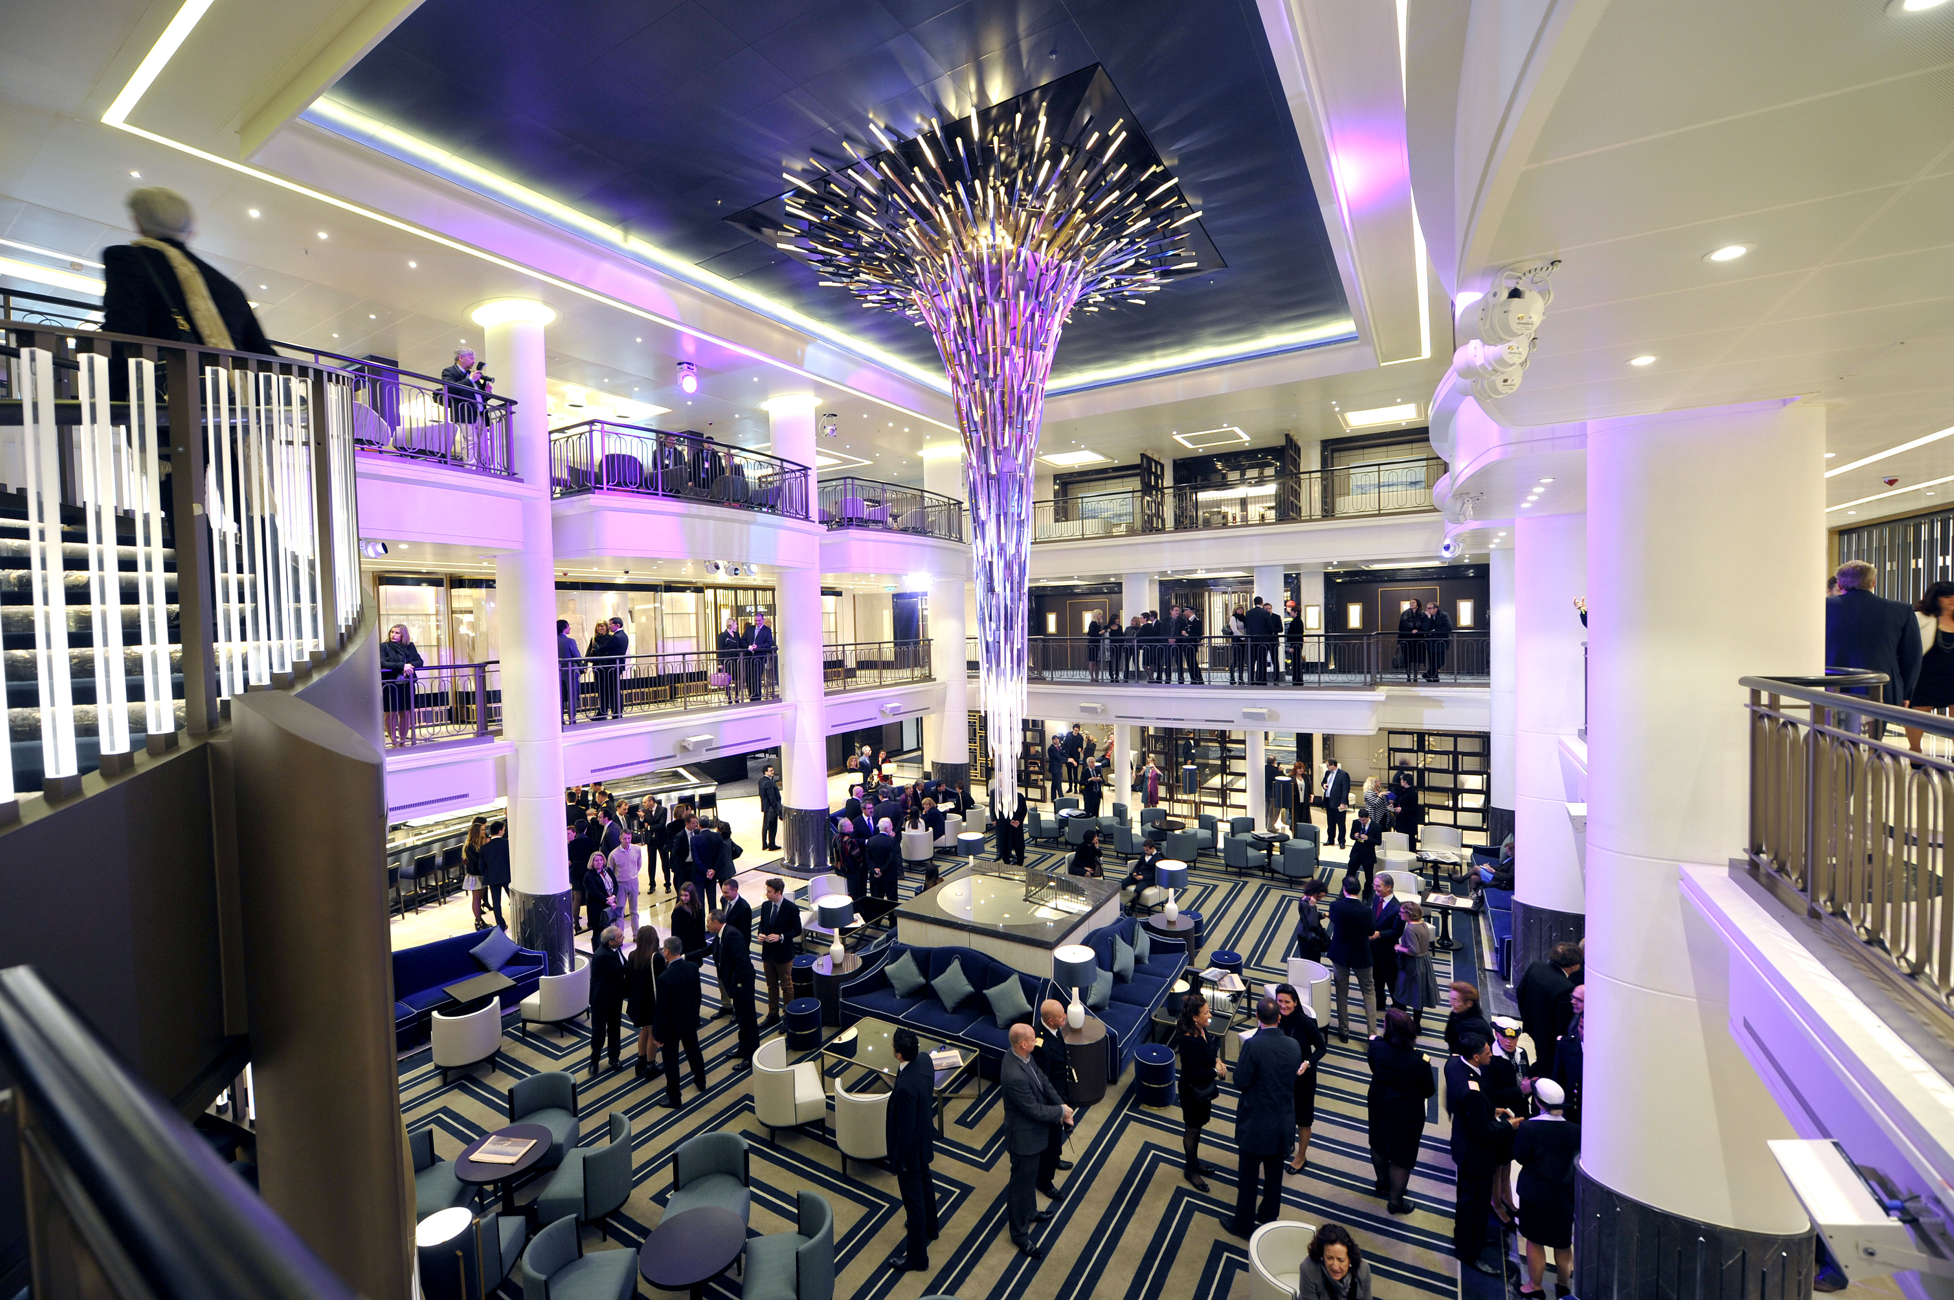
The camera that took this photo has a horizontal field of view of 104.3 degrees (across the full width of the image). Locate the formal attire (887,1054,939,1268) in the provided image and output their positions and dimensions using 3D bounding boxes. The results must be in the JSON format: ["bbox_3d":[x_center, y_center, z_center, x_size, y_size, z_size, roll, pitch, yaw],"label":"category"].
[{"bbox_3d":[-0.526,4.042,6.060,0.370,1.620,0.500,0,2,31],"label":"formal attire"}]

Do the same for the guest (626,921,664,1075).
[{"bbox_3d":[-3.827,3.983,8.698,0.460,1.700,0.360,-1,2,20],"label":"guest"}]

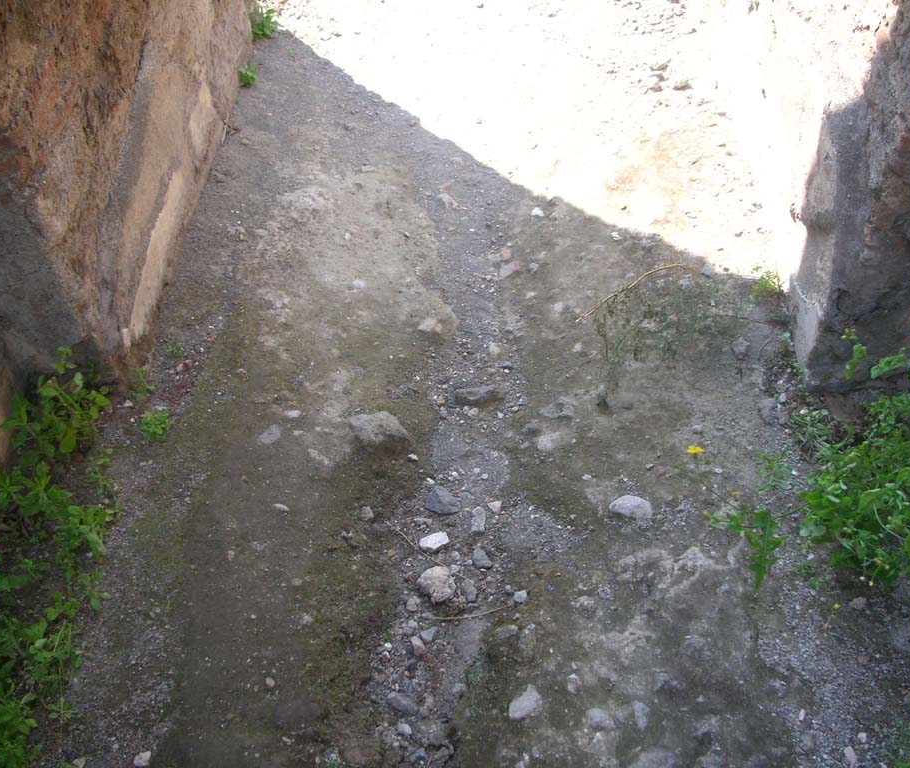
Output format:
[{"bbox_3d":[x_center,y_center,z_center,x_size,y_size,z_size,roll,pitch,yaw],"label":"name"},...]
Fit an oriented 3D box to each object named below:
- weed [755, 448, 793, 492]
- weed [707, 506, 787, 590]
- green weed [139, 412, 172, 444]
[{"bbox_3d":[0.623,0.169,2.023,0.068,0.050,0.073,-2,46,0],"label":"weed"},{"bbox_3d":[0.513,0.291,1.830,0.130,0.100,0.110,-2,46,0],"label":"weed"},{"bbox_3d":[-0.619,0.090,2.142,0.062,0.042,0.062,-2,46,0],"label":"green weed"}]

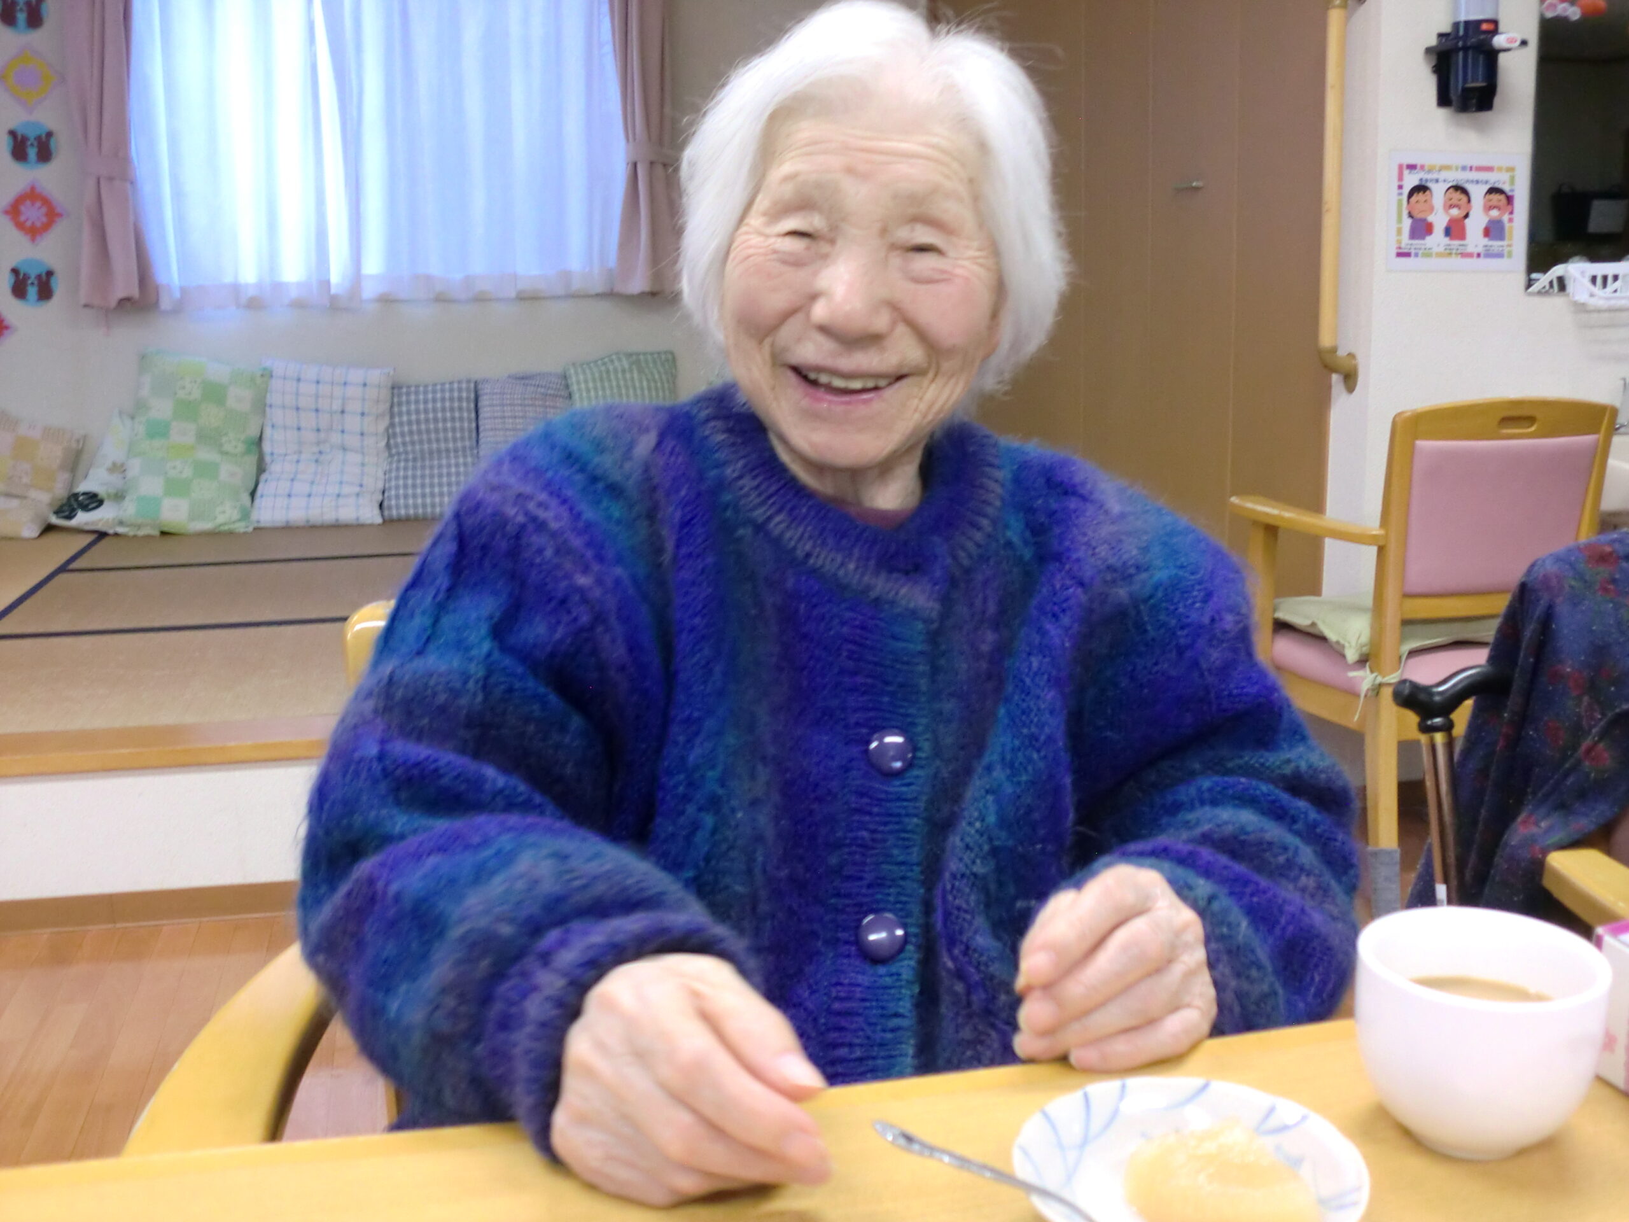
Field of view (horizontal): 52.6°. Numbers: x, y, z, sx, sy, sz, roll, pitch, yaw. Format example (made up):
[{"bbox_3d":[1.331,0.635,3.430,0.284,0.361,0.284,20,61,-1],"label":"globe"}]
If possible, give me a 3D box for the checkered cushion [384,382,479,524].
[{"bbox_3d":[-1.215,-0.505,5.162,0.330,0.450,0.120,-3,0,-12],"label":"checkered cushion"}]

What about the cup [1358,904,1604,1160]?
[{"bbox_3d":[0.270,0.177,0.675,0.103,0.080,0.103,0,12,0],"label":"cup"}]

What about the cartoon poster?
[{"bbox_3d":[1.169,-0.725,2.986,0.293,0.211,0.008,-3,12,-12],"label":"cartoon poster"}]

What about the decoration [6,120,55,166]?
[{"bbox_3d":[-2.325,-1.387,4.886,0.142,0.140,0.010,-3,12,-12],"label":"decoration"}]

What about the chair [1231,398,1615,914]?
[{"bbox_3d":[1.005,0.056,2.776,0.480,0.820,0.520,-5,12,-19],"label":"chair"}]

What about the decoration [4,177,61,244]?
[{"bbox_3d":[-2.336,-1.194,4.919,0.182,0.200,0.010,-3,12,-12],"label":"decoration"}]

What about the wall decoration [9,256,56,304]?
[{"bbox_3d":[-2.352,-0.995,4.954,0.142,0.140,0.010,-3,12,-12],"label":"wall decoration"}]

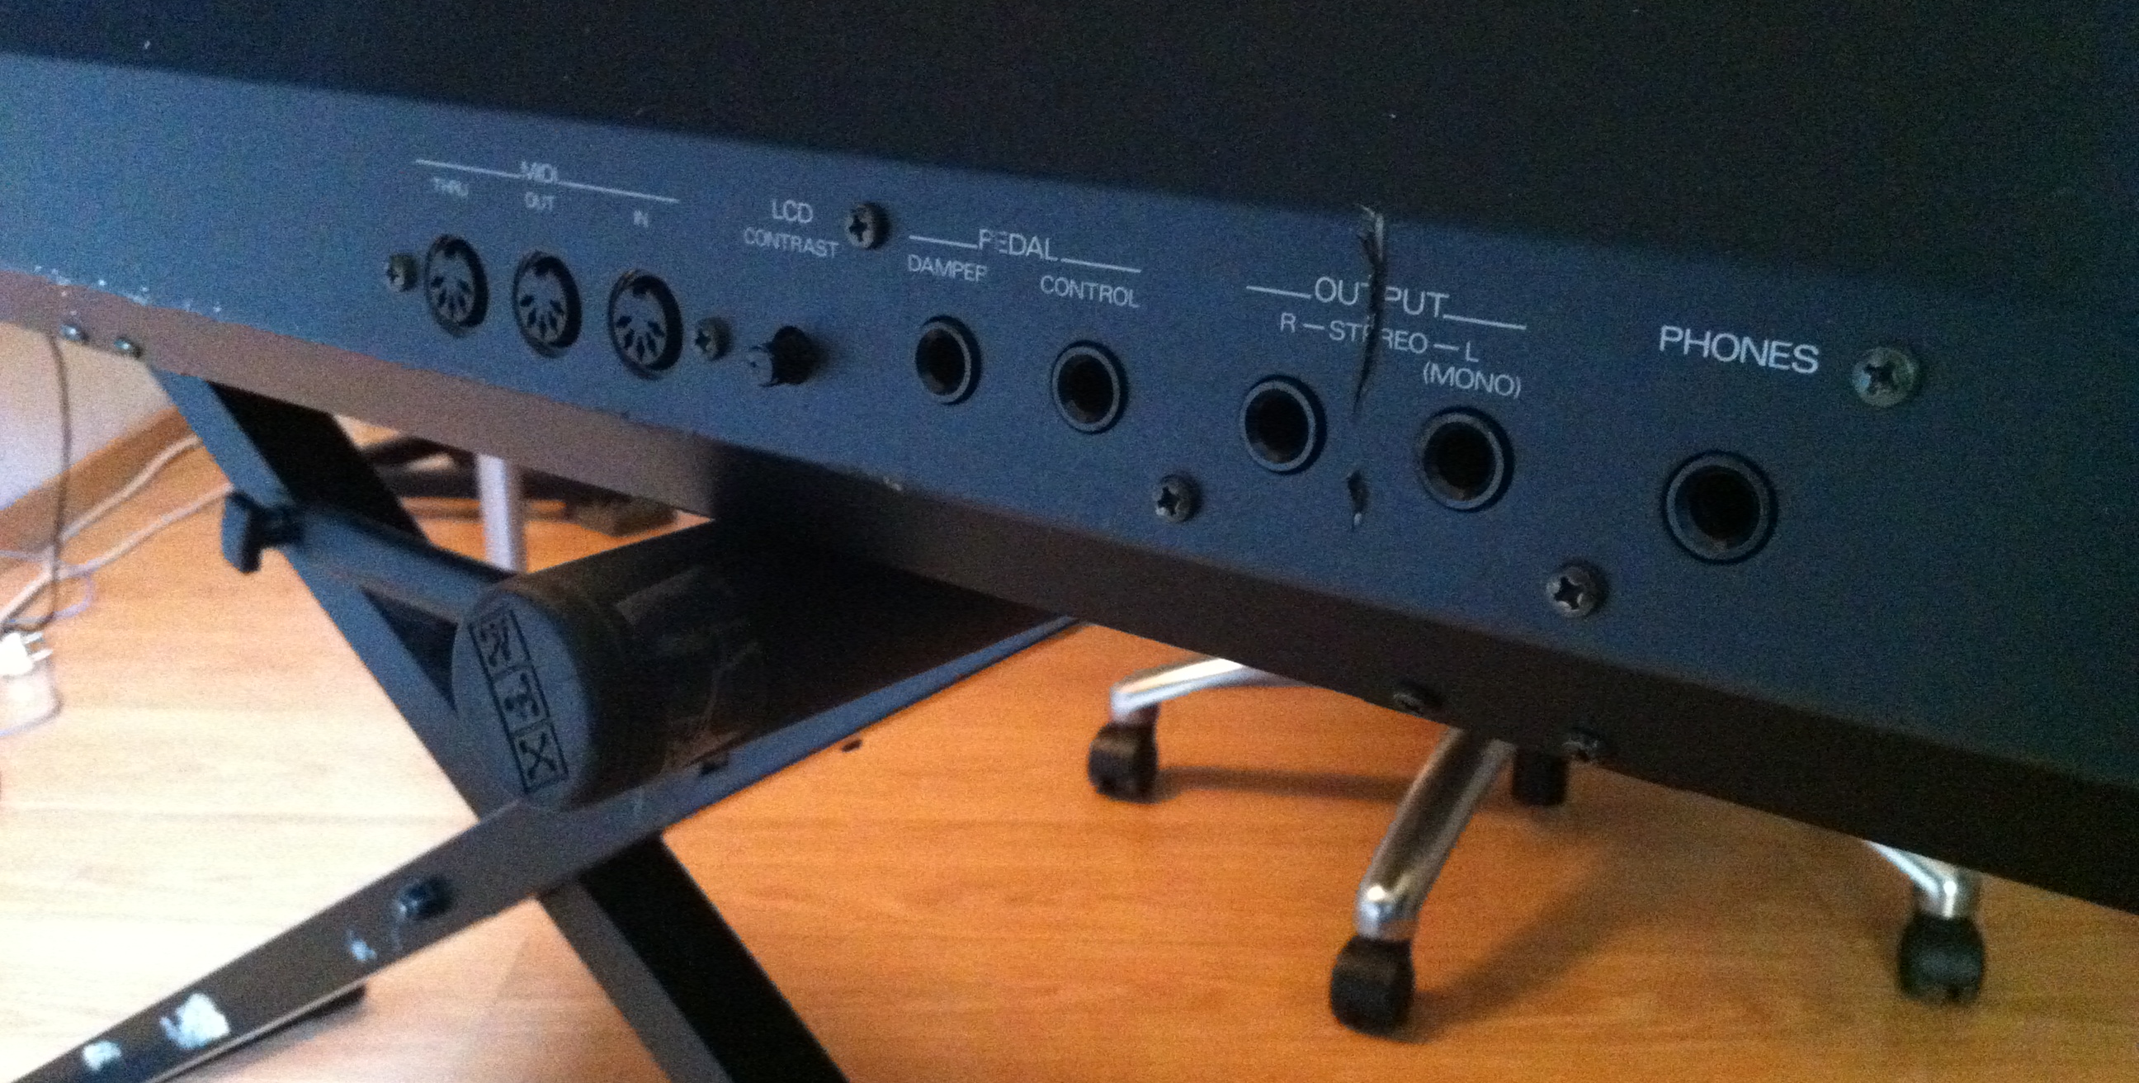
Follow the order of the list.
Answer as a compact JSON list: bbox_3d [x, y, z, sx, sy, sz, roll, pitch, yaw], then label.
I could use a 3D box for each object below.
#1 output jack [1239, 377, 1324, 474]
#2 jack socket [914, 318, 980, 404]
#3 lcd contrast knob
[{"bbox_3d":[0.026,-0.014,0.249,0.011,0.011,0.007,14,19,36],"label":"output jack"},{"bbox_3d":[-0.014,-0.024,0.279,0.011,0.011,0.007,14,19,36],"label":"jack socket"},{"bbox_3d":[-0.039,-0.024,0.291,0.008,0.008,0.008,14,19,36],"label":"lcd contrast knob"}]

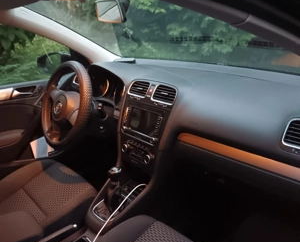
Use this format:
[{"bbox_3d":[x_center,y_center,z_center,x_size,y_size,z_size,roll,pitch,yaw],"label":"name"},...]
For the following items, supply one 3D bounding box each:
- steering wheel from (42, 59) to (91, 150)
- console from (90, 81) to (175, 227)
[{"bbox_3d":[-0.346,-0.066,1.308,0.085,0.375,0.375,11,3,-43],"label":"steering wheel"},{"bbox_3d":[-0.091,0.127,1.119,0.350,0.490,0.260,-19,22,-38],"label":"console"}]

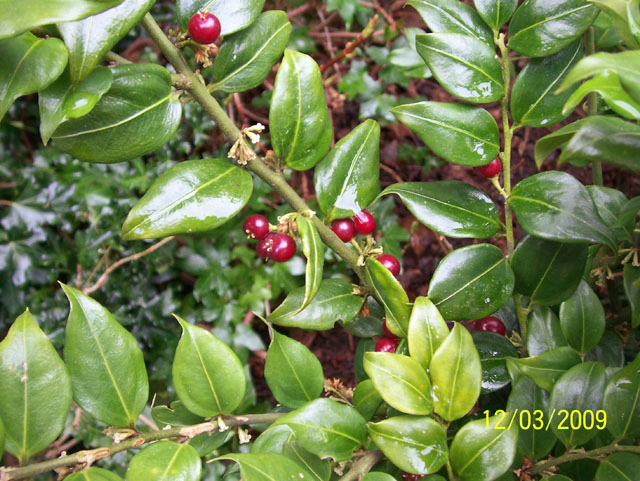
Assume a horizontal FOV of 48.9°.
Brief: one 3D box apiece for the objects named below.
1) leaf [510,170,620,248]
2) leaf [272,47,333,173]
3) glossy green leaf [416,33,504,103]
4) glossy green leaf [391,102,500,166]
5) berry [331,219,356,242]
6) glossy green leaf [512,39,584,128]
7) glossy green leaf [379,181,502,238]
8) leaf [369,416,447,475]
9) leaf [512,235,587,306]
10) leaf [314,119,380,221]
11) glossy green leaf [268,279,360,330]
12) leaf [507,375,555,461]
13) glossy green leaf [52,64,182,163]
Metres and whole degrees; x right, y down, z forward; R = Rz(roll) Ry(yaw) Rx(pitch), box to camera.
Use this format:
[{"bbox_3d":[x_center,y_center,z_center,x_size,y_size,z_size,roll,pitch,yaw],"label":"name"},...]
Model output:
[{"bbox_3d":[0.084,-0.008,0.241,0.039,0.008,0.025,27,69,4],"label":"leaf"},{"bbox_3d":[-0.007,-0.047,0.252,0.023,0.042,0.007,1,8,0],"label":"leaf"},{"bbox_3d":[0.053,-0.067,0.264,0.039,0.007,0.024,27,68,-12],"label":"glossy green leaf"},{"bbox_3d":[0.042,-0.036,0.235,0.039,0.008,0.020,21,72,11],"label":"glossy green leaf"},{"bbox_3d":[0.009,-0.004,0.267,0.009,0.009,0.009,0,41,0],"label":"berry"},{"bbox_3d":[0.101,-0.069,0.305,0.023,0.008,0.055,36,70,8],"label":"glossy green leaf"},{"bbox_3d":[0.051,-0.013,0.300,0.053,0.010,0.022,19,62,10],"label":"glossy green leaf"},{"bbox_3d":[0.027,0.063,0.218,0.026,0.005,0.017,21,68,9],"label":"leaf"},{"bbox_3d":[0.093,0.011,0.283,0.030,0.006,0.035,31,90,9],"label":"leaf"},{"bbox_3d":[0.009,-0.023,0.225,0.020,0.008,0.038,20,77,15],"label":"leaf"},{"bbox_3d":[-0.002,0.028,0.295,0.041,0.008,0.019,-13,61,-8],"label":"glossy green leaf"},{"bbox_3d":[0.076,0.062,0.250,0.018,0.006,0.033,4,73,1],"label":"leaf"},{"bbox_3d":[-0.068,-0.042,0.237,0.045,0.009,0.028,-20,75,-6],"label":"glossy green leaf"}]

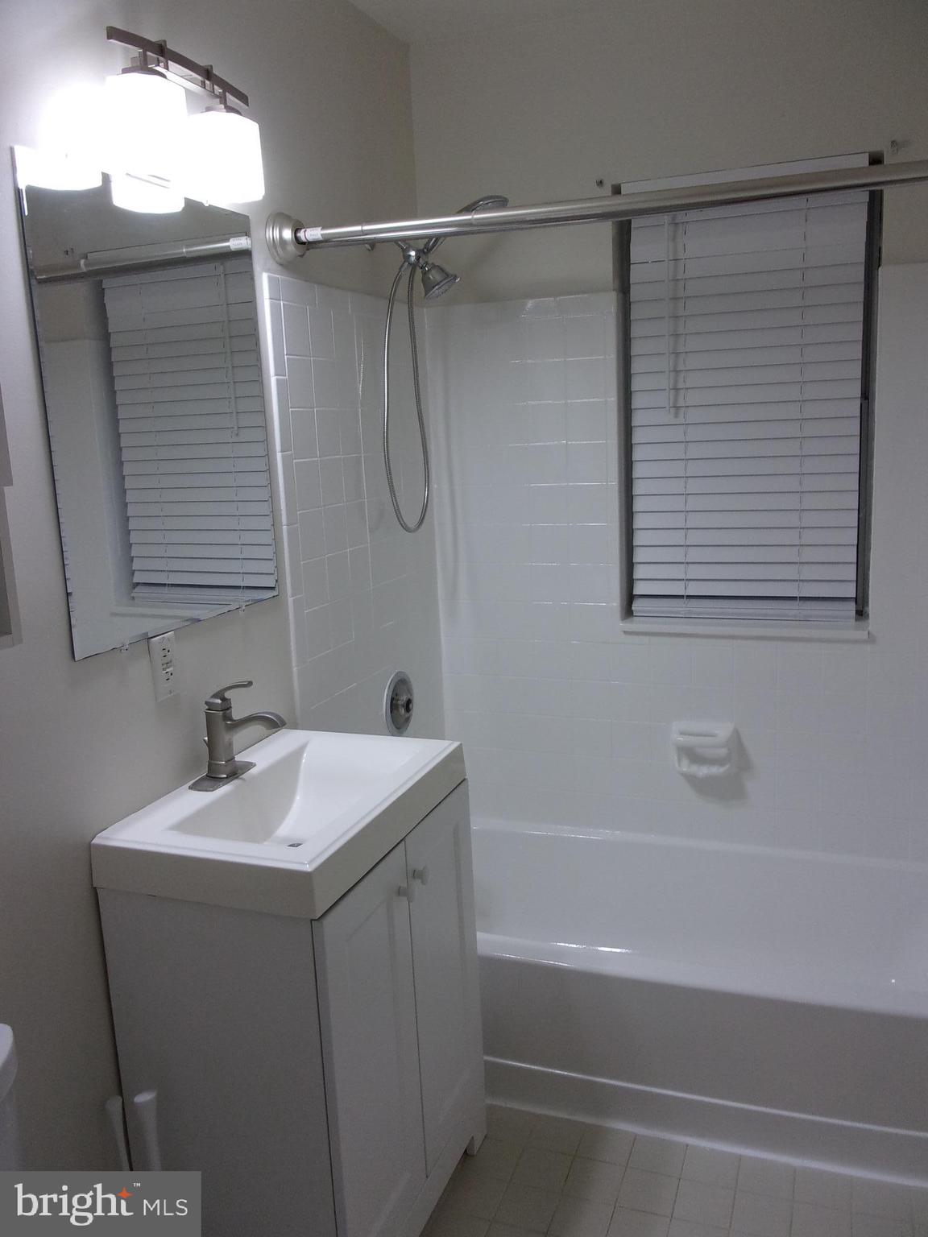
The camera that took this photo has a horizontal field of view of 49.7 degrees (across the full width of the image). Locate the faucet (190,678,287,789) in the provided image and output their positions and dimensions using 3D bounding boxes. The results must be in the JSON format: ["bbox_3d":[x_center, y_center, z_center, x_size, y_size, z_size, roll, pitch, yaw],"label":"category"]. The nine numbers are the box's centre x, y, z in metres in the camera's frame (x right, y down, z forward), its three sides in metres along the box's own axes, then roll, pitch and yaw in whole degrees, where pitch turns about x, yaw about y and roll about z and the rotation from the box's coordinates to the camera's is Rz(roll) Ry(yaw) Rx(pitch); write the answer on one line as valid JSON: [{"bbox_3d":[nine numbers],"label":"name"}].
[{"bbox_3d":[-0.401,0.205,1.837,0.172,0.187,0.158,1,11,20],"label":"faucet"}]

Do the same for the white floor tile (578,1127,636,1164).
[{"bbox_3d":[0.298,1.118,2.122,0.107,0.010,0.107,1,11,20],"label":"white floor tile"}]

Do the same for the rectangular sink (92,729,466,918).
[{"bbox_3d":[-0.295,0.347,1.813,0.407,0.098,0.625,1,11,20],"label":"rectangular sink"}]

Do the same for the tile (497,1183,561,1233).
[{"bbox_3d":[0.123,1.155,1.961,0.107,0.010,0.107,1,11,20],"label":"tile"}]

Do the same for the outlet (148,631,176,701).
[{"bbox_3d":[-0.522,0.086,1.762,0.010,0.114,0.071,1,11,20],"label":"outlet"}]

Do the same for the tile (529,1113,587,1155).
[{"bbox_3d":[0.196,1.116,2.160,0.107,0.010,0.107,1,11,20],"label":"tile"}]

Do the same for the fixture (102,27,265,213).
[{"bbox_3d":[-0.474,-0.804,1.633,0.141,0.210,0.378,1,11,20],"label":"fixture"}]

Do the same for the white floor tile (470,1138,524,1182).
[{"bbox_3d":[0.064,1.154,2.127,0.108,0.009,0.108,1,11,20],"label":"white floor tile"}]

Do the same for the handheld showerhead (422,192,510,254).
[{"bbox_3d":[0.010,-0.934,2.372,0.225,0.065,0.085,-28,0,23],"label":"handheld showerhead"}]

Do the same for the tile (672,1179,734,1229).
[{"bbox_3d":[0.467,1.142,1.948,0.107,0.010,0.107,1,11,20],"label":"tile"}]

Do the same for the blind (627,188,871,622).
[{"bbox_3d":[0.718,-0.561,2.613,0.594,1.140,0.062,1,11,20],"label":"blind"}]

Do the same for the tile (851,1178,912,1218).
[{"bbox_3d":[0.823,1.149,1.974,0.108,0.009,0.108,1,11,20],"label":"tile"}]

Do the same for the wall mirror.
[{"bbox_3d":[-0.506,-0.354,1.730,0.020,0.740,0.608,1,11,20],"label":"wall mirror"}]

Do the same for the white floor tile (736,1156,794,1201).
[{"bbox_3d":[0.606,1.124,2.010,0.107,0.010,0.107,1,11,20],"label":"white floor tile"}]

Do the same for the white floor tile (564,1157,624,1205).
[{"bbox_3d":[0.270,1.158,2.055,0.108,0.009,0.108,1,11,20],"label":"white floor tile"}]

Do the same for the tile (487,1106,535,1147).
[{"bbox_3d":[0.104,1.133,2.232,0.108,0.009,0.108,1,11,20],"label":"tile"}]

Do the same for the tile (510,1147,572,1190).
[{"bbox_3d":[0.159,1.136,2.060,0.107,0.010,0.107,1,11,20],"label":"tile"}]

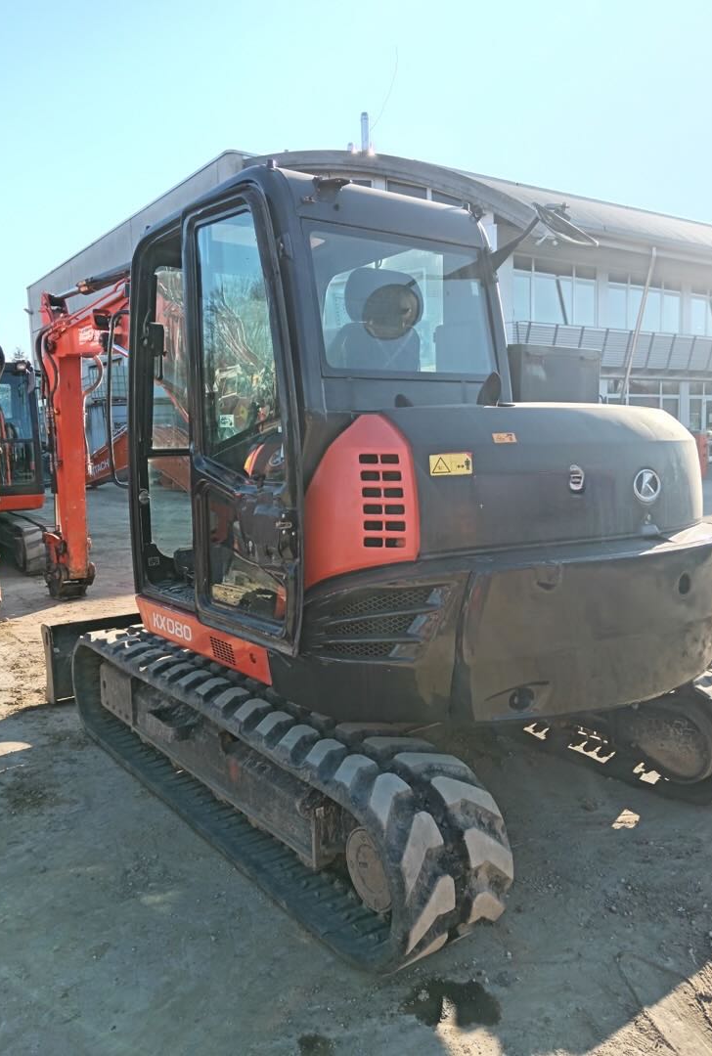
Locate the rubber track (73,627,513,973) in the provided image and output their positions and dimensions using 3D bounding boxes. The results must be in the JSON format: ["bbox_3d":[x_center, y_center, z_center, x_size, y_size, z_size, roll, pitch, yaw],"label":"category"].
[{"bbox_3d":[-0.533,0.924,3.576,0.450,0.630,2.870,-7,10,-36],"label":"rubber track"}]

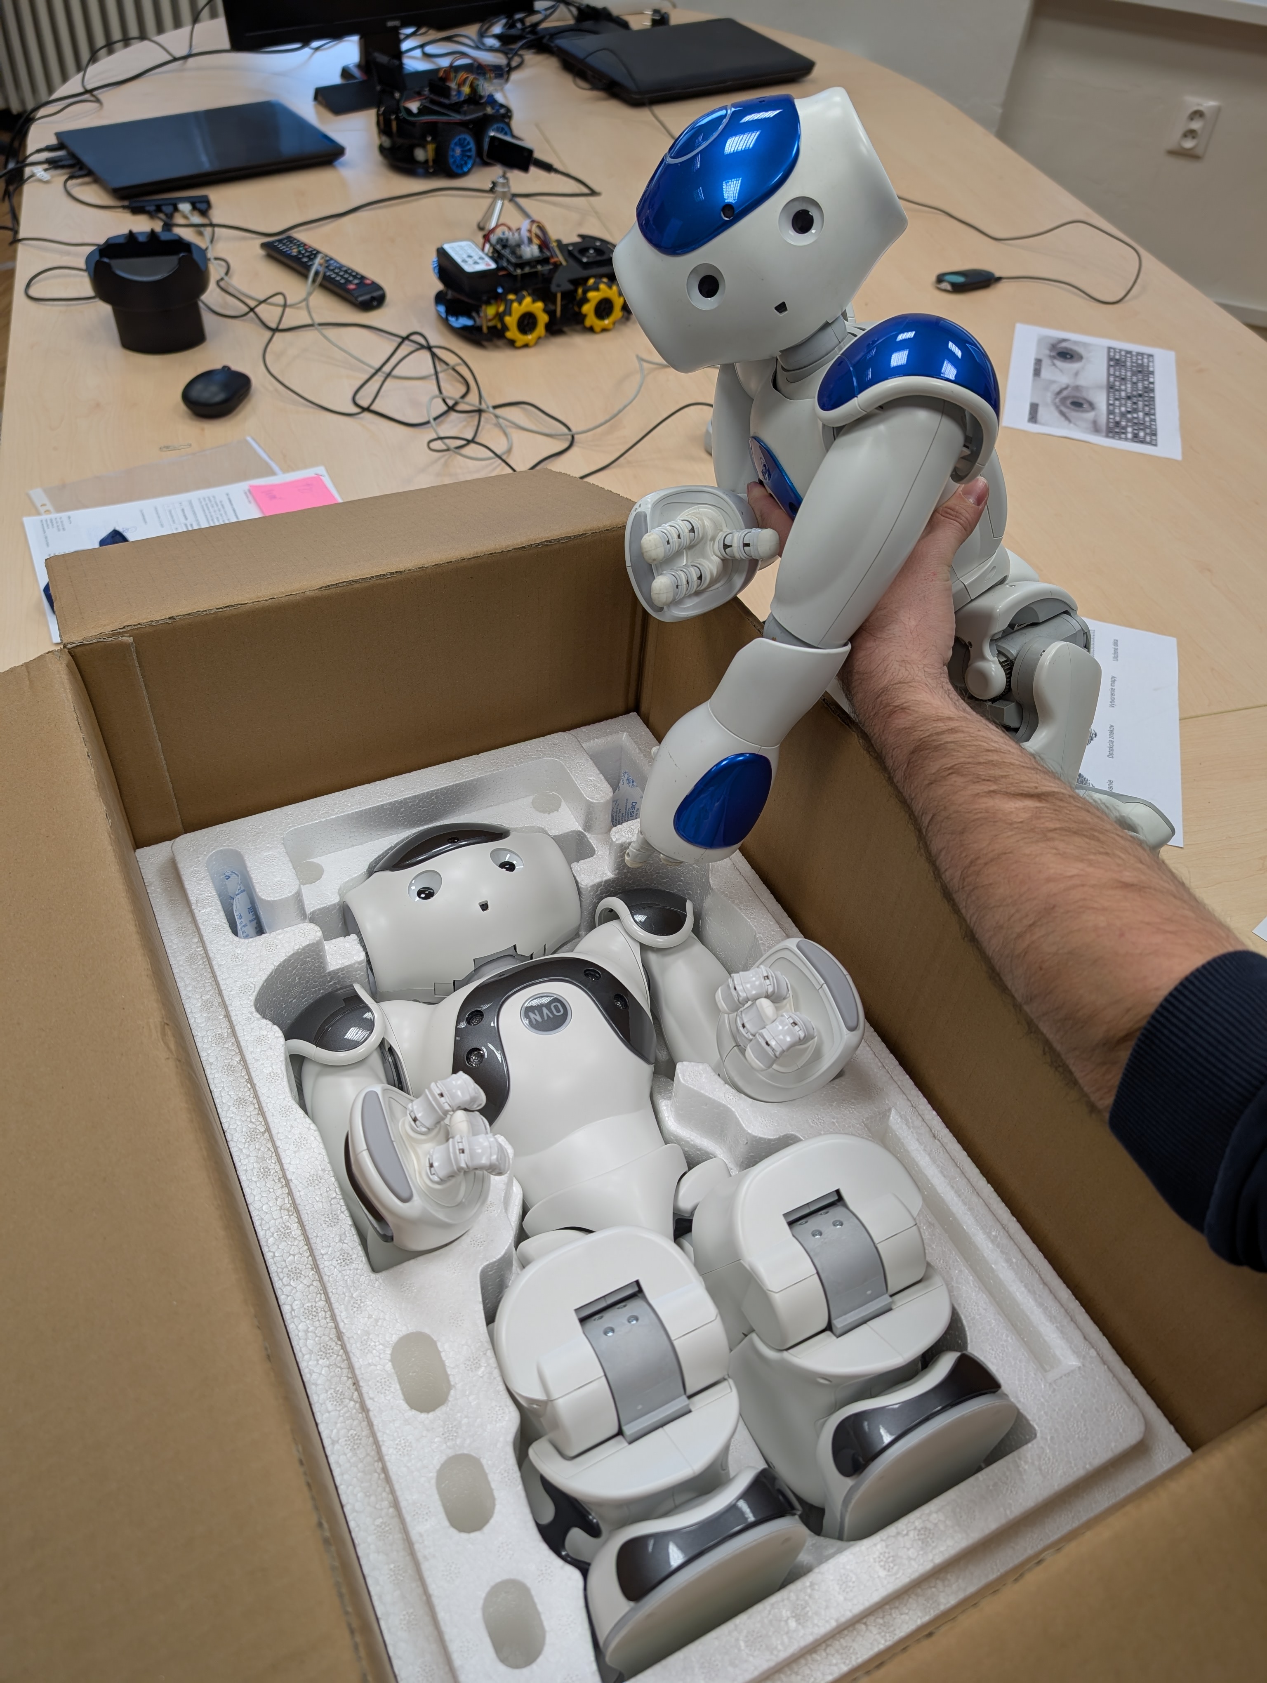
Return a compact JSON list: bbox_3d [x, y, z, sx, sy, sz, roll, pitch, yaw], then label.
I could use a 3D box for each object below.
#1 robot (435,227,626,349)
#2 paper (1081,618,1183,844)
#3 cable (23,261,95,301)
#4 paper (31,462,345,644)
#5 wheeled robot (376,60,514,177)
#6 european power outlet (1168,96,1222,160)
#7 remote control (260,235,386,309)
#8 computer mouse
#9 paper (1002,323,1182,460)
[{"bbox_3d":[-0.126,-0.707,1.462,0.248,0.120,0.140,-21,53,-22],"label":"robot"},{"bbox_3d":[0.388,-0.123,1.057,0.210,0.003,0.295,15,48,8],"label":"paper"},{"bbox_3d":[-0.720,-0.708,1.483,0.093,0.012,0.094,-3,48,-8],"label":"cable"},{"bbox_3d":[-0.422,-0.288,1.136,0.297,0.003,0.210,-17,51,-19],"label":"paper"},{"bbox_3d":[-0.297,-1.143,1.829,0.140,0.140,0.237,30,52,21],"label":"wheeled robot"},{"bbox_3d":[1.357,-1.727,2.827,0.086,0.118,0.025,24,50,16],"label":"european power outlet"},{"bbox_3d":[-0.406,-0.752,1.544,0.208,0.023,0.048,35,54,24],"label":"remote control"},{"bbox_3d":[-0.470,-0.510,1.312,0.060,0.035,0.095,23,50,15],"label":"computer mouse"},{"bbox_3d":[0.587,-0.580,1.488,0.210,0.003,0.297,14,48,8],"label":"paper"}]

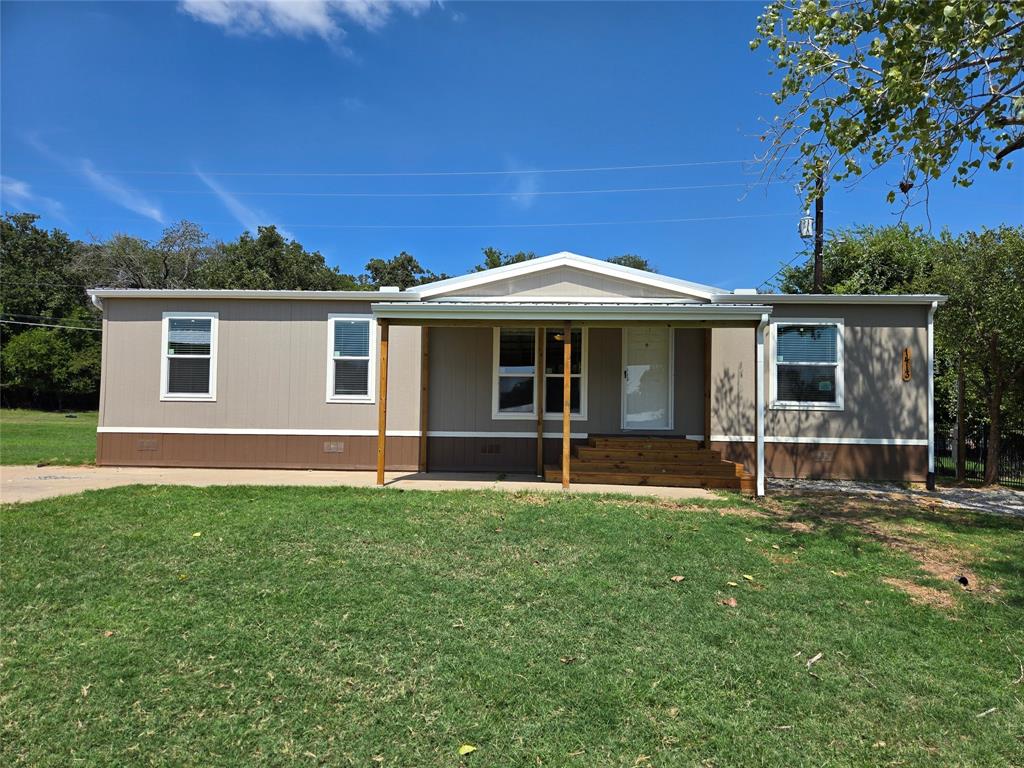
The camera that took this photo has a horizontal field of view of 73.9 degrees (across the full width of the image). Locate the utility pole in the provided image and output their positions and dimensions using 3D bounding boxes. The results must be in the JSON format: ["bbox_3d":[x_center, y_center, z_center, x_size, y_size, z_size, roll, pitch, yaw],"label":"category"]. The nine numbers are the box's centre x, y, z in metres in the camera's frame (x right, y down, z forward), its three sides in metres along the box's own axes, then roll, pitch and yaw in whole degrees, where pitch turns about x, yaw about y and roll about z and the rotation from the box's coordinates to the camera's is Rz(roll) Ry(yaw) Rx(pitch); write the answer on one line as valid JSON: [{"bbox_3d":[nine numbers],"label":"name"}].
[{"bbox_3d":[10.324,-2.582,22.917,0.300,9.408,0.300,1,-2,2],"label":"utility pole"}]

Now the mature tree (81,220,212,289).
[{"bbox_3d":[-20.881,-3.589,39.153,8.000,11.560,8.000,1,-2,2],"label":"mature tree"}]

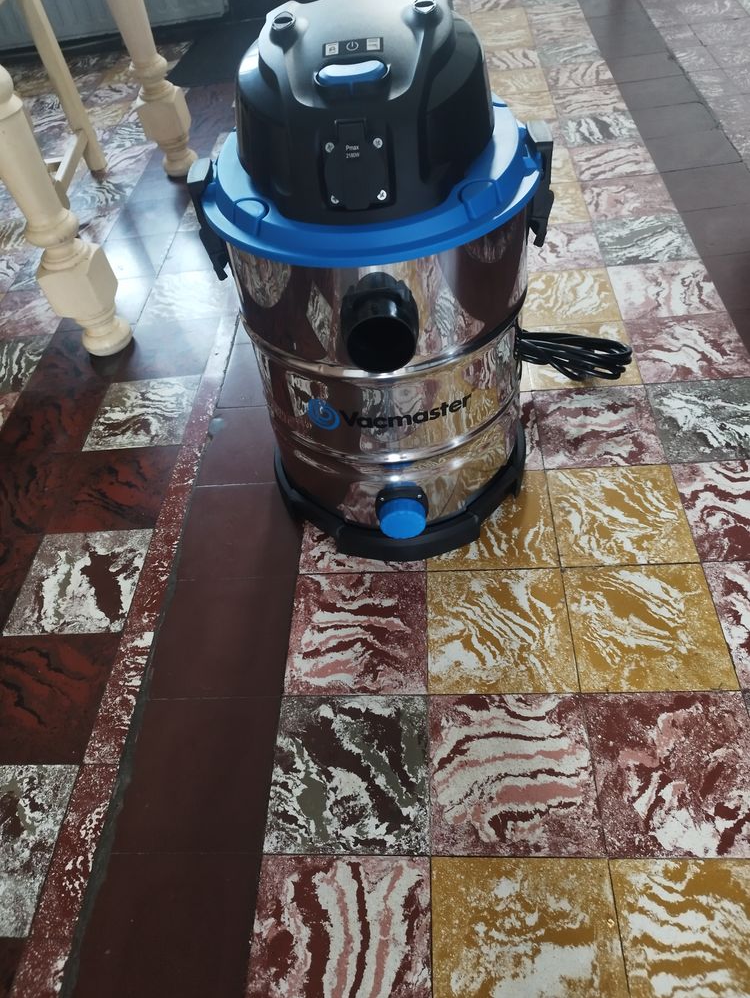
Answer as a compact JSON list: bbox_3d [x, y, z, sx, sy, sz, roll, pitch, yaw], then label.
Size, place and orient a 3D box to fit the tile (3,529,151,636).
[{"bbox_3d":[-0.476,0.137,1.136,0.198,0.012,0.200,-2,49,7],"label":"tile"}]

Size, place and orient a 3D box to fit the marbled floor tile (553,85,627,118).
[{"bbox_3d":[0.651,-1.202,2.109,0.200,0.012,0.200,-2,49,7],"label":"marbled floor tile"}]

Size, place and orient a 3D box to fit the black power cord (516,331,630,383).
[{"bbox_3d":[0.309,-0.231,1.100,0.189,0.050,0.084,7,51,14],"label":"black power cord"}]

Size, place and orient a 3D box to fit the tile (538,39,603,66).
[{"bbox_3d":[0.662,-1.503,2.358,0.202,0.015,0.199,-3,50,7],"label":"tile"}]

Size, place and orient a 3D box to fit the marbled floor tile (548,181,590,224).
[{"bbox_3d":[0.424,-0.733,1.741,0.202,0.015,0.199,-3,50,7],"label":"marbled floor tile"}]

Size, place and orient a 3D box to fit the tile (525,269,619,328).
[{"bbox_3d":[0.408,-0.428,1.485,0.202,0.015,0.199,-3,50,7],"label":"tile"}]

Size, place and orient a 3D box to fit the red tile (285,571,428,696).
[{"bbox_3d":[-0.018,0.166,0.856,0.168,0.015,0.168,-2,49,7],"label":"red tile"}]

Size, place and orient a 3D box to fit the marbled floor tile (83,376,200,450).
[{"bbox_3d":[-0.462,-0.170,1.399,0.198,0.015,0.201,-3,50,7],"label":"marbled floor tile"}]

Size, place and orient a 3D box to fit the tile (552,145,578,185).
[{"bbox_3d":[0.431,-0.885,1.869,0.202,0.015,0.199,-3,50,7],"label":"tile"}]

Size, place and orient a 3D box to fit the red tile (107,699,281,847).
[{"bbox_3d":[-0.227,0.357,0.910,0.194,0.012,0.200,-2,49,7],"label":"red tile"}]

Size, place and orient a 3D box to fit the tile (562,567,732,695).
[{"bbox_3d":[0.376,0.179,0.970,0.200,0.012,0.200,-2,49,7],"label":"tile"}]

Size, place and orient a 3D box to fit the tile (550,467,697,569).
[{"bbox_3d":[0.385,0.028,1.101,0.202,0.015,0.199,-3,50,7],"label":"tile"}]

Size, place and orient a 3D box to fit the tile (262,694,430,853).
[{"bbox_3d":[-0.030,0.348,0.887,0.200,0.012,0.200,-2,49,7],"label":"tile"}]

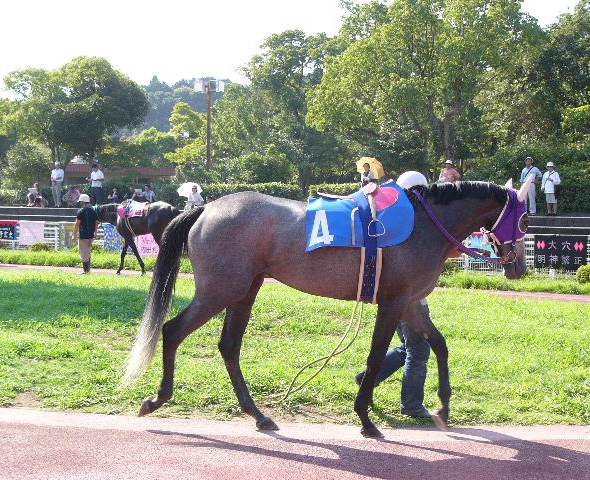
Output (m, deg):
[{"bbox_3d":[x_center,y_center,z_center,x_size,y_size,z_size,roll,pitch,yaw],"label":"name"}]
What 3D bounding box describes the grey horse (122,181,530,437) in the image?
[{"bbox_3d":[0.198,0.448,7.800,2.620,1.660,0.620,1,1,5],"label":"grey horse"}]

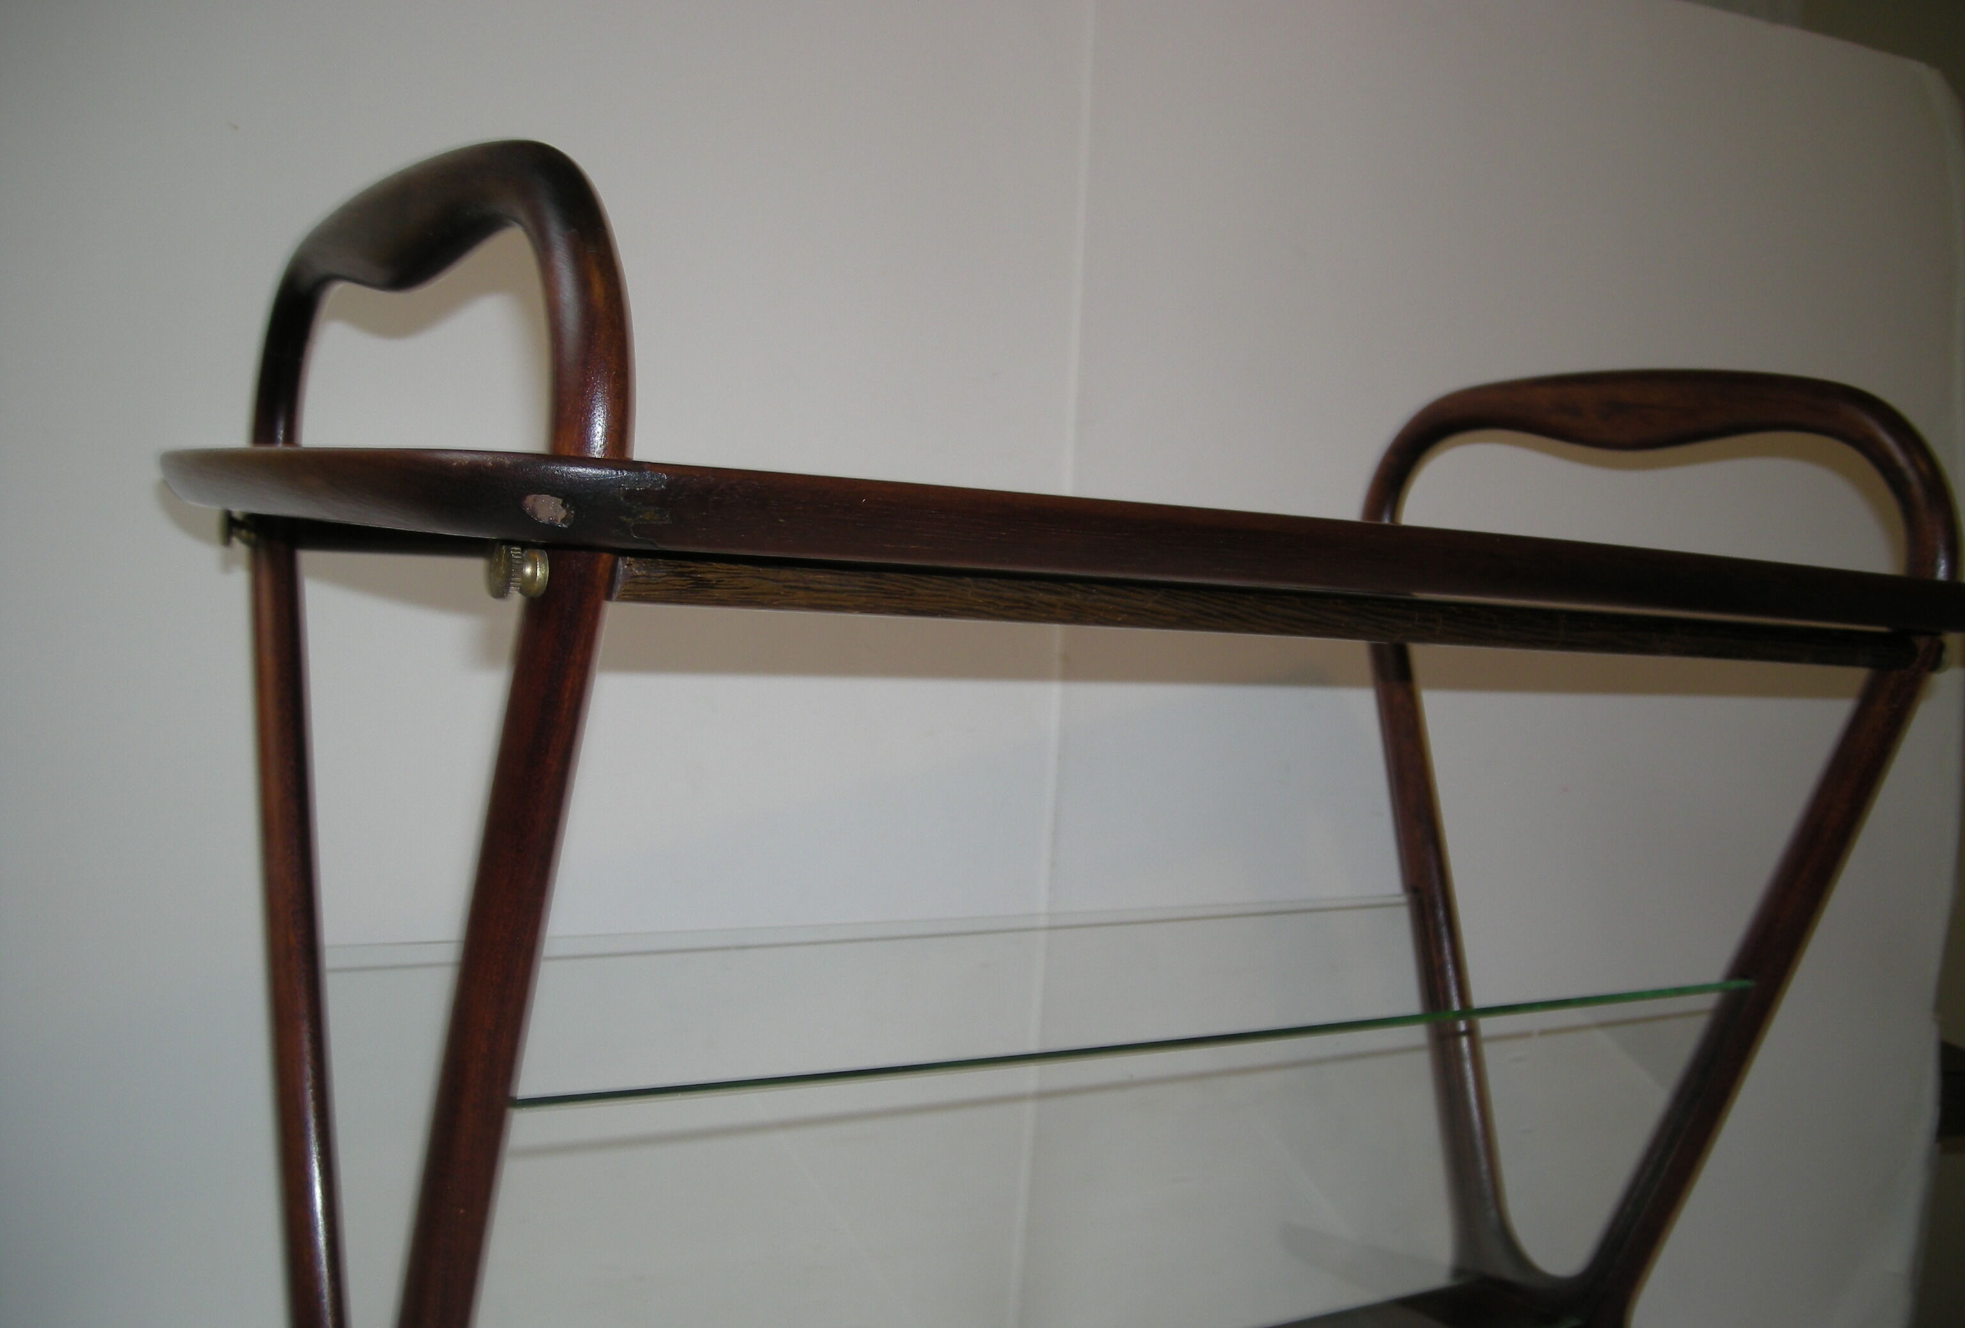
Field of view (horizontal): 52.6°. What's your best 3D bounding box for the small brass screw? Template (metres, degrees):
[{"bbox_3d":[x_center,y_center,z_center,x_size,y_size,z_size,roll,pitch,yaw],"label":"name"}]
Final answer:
[{"bbox_3d":[-0.142,-0.028,0.607,0.015,0.017,0.017,2,4,-33],"label":"small brass screw"}]

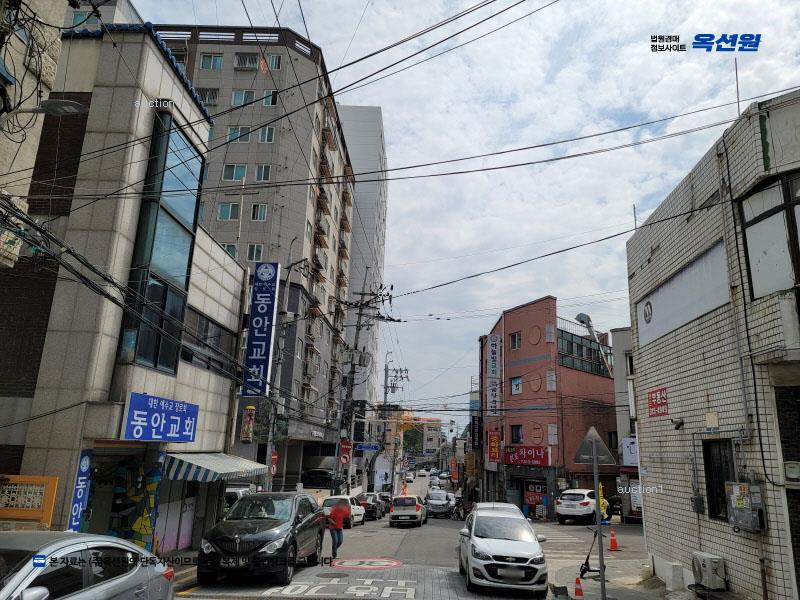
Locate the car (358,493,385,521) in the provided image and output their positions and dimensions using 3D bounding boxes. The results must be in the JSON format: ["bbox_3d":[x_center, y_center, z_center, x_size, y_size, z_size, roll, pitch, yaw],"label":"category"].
[{"bbox_3d":[-2.177,12.637,35.357,1.810,1.460,4.600,1,-17,3],"label":"car"}]

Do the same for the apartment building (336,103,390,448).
[{"bbox_3d":[-9.305,-0.074,66.998,13.000,42.500,13.500,2,-14,2],"label":"apartment building"}]

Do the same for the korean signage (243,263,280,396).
[{"bbox_3d":[-4.808,1.026,20.100,0.800,4.720,0.270,1,-14,4],"label":"korean signage"}]

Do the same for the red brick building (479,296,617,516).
[{"bbox_3d":[10.008,7.646,39.430,8.200,12.500,12.000,7,-15,-19],"label":"red brick building"}]

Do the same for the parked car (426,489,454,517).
[{"bbox_3d":[2.925,15.174,43.000,1.730,1.720,4.000,0,-17,4],"label":"parked car"}]

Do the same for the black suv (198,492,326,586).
[{"bbox_3d":[-2.983,5.234,13.057,1.880,1.735,4.450,0,-17,4],"label":"black suv"}]

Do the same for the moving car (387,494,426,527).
[{"bbox_3d":[0.478,10.833,29.754,1.595,1.485,3.600,-2,-18,8],"label":"moving car"}]

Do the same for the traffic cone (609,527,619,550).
[{"bbox_3d":[6.761,7.547,18.281,0.370,0.670,0.370,1,-14,5],"label":"traffic cone"}]

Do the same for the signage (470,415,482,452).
[{"bbox_3d":[6.239,10.843,47.000,0.700,2.660,0.250,1,-14,4],"label":"signage"}]

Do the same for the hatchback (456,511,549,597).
[{"bbox_3d":[2.230,5.490,12.790,1.630,1.490,3.600,1,-18,3],"label":"hatchback"}]

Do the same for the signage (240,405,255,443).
[{"bbox_3d":[-5.643,4.570,21.380,0.450,1.360,0.200,2,-14,3],"label":"signage"}]

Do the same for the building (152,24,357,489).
[{"bbox_3d":[-13.551,-1.226,47.281,15.000,31.900,21.600,2,-14,3],"label":"building"}]

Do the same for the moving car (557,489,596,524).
[{"bbox_3d":[9.600,10.730,30.150,1.840,1.660,4.430,-7,-17,31],"label":"moving car"}]

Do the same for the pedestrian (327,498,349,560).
[{"bbox_3d":[-1.694,6.320,15.912,0.580,1.620,0.450,9,-16,-24],"label":"pedestrian"}]

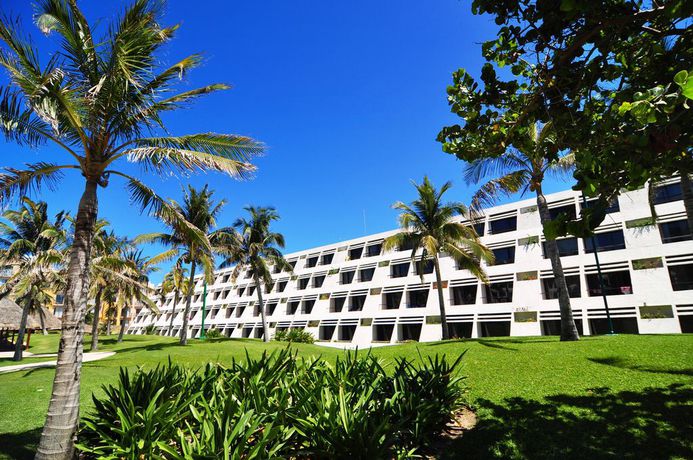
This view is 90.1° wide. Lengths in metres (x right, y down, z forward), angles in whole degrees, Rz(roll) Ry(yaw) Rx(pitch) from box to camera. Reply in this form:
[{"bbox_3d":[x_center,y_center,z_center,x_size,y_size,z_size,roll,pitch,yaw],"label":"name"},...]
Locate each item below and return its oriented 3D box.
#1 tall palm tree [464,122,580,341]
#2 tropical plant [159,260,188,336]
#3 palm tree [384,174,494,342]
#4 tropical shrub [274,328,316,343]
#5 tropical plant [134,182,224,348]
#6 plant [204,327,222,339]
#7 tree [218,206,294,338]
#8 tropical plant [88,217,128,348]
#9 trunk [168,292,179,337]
[{"bbox_3d":[7.680,-0.348,13.794,5.510,9.060,5.510,0,-17,0],"label":"tall palm tree"},{"bbox_3d":[-19.852,7.630,39.213,3.570,8.490,3.570,0,-17,0],"label":"tropical plant"},{"bbox_3d":[5.489,1.261,19.854,6.470,9.480,6.470,0,-17,0],"label":"palm tree"},{"bbox_3d":[-4.467,8.888,29.161,3.540,1.130,2.650,0,-17,0],"label":"tropical shrub"},{"bbox_3d":[-11.089,1.881,22.503,5.780,10.510,5.780,0,-17,0],"label":"tropical plant"},{"bbox_3d":[-13.904,10.713,36.172,1.880,1.200,1.880,0,-17,0],"label":"plant"},{"bbox_3d":[-6.520,2.802,23.846,5.390,9.420,5.390,0,-17,0],"label":"tree"},{"bbox_3d":[-15.613,3.242,21.654,3.980,8.070,3.980,0,-17,0],"label":"tropical plant"},{"bbox_3d":[-19.358,9.296,38.716,1.120,5.010,0.670,0,-17,0],"label":"trunk"}]

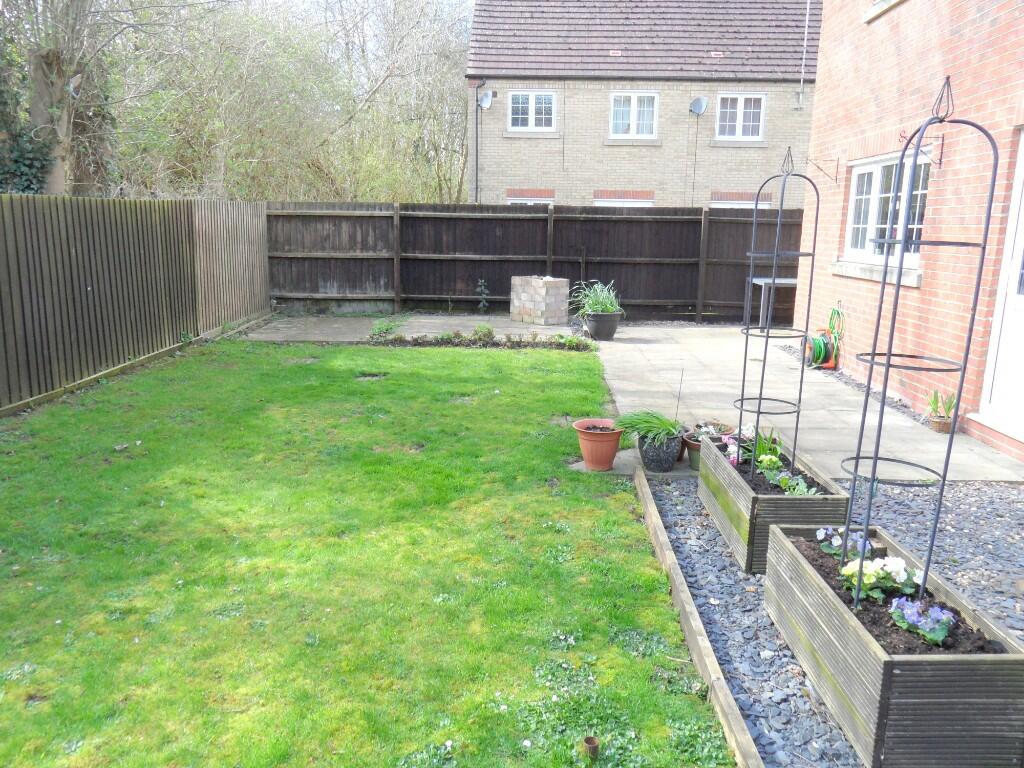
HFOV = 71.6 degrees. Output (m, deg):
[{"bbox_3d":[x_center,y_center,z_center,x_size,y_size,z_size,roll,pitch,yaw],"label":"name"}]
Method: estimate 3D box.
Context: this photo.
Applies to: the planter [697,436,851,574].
[{"bbox_3d":[1.297,0.588,3.673,0.430,0.365,0.926,1,13,0],"label":"planter"}]

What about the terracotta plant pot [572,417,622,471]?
[{"bbox_3d":[0.565,0.404,4.632,0.325,0.285,0.325,1,13,2],"label":"terracotta plant pot"}]

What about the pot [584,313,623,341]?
[{"bbox_3d":[1.266,-0.803,9.830,0.510,0.375,0.510,1,13,2],"label":"pot"}]

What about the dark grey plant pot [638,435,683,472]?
[{"bbox_3d":[0.962,0.431,4.617,0.282,0.243,0.282,1,13,2],"label":"dark grey plant pot"}]

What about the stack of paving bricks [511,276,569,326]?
[{"bbox_3d":[0.441,-1.351,11.461,0.490,0.705,0.820,-10,16,-39],"label":"stack of paving bricks"}]

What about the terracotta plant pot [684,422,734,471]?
[{"bbox_3d":[1.275,0.435,4.660,0.300,0.225,0.300,1,13,2],"label":"terracotta plant pot"}]

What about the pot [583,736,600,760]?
[{"bbox_3d":[0.236,1.083,2.110,0.044,0.053,0.044,1,13,0],"label":"pot"}]

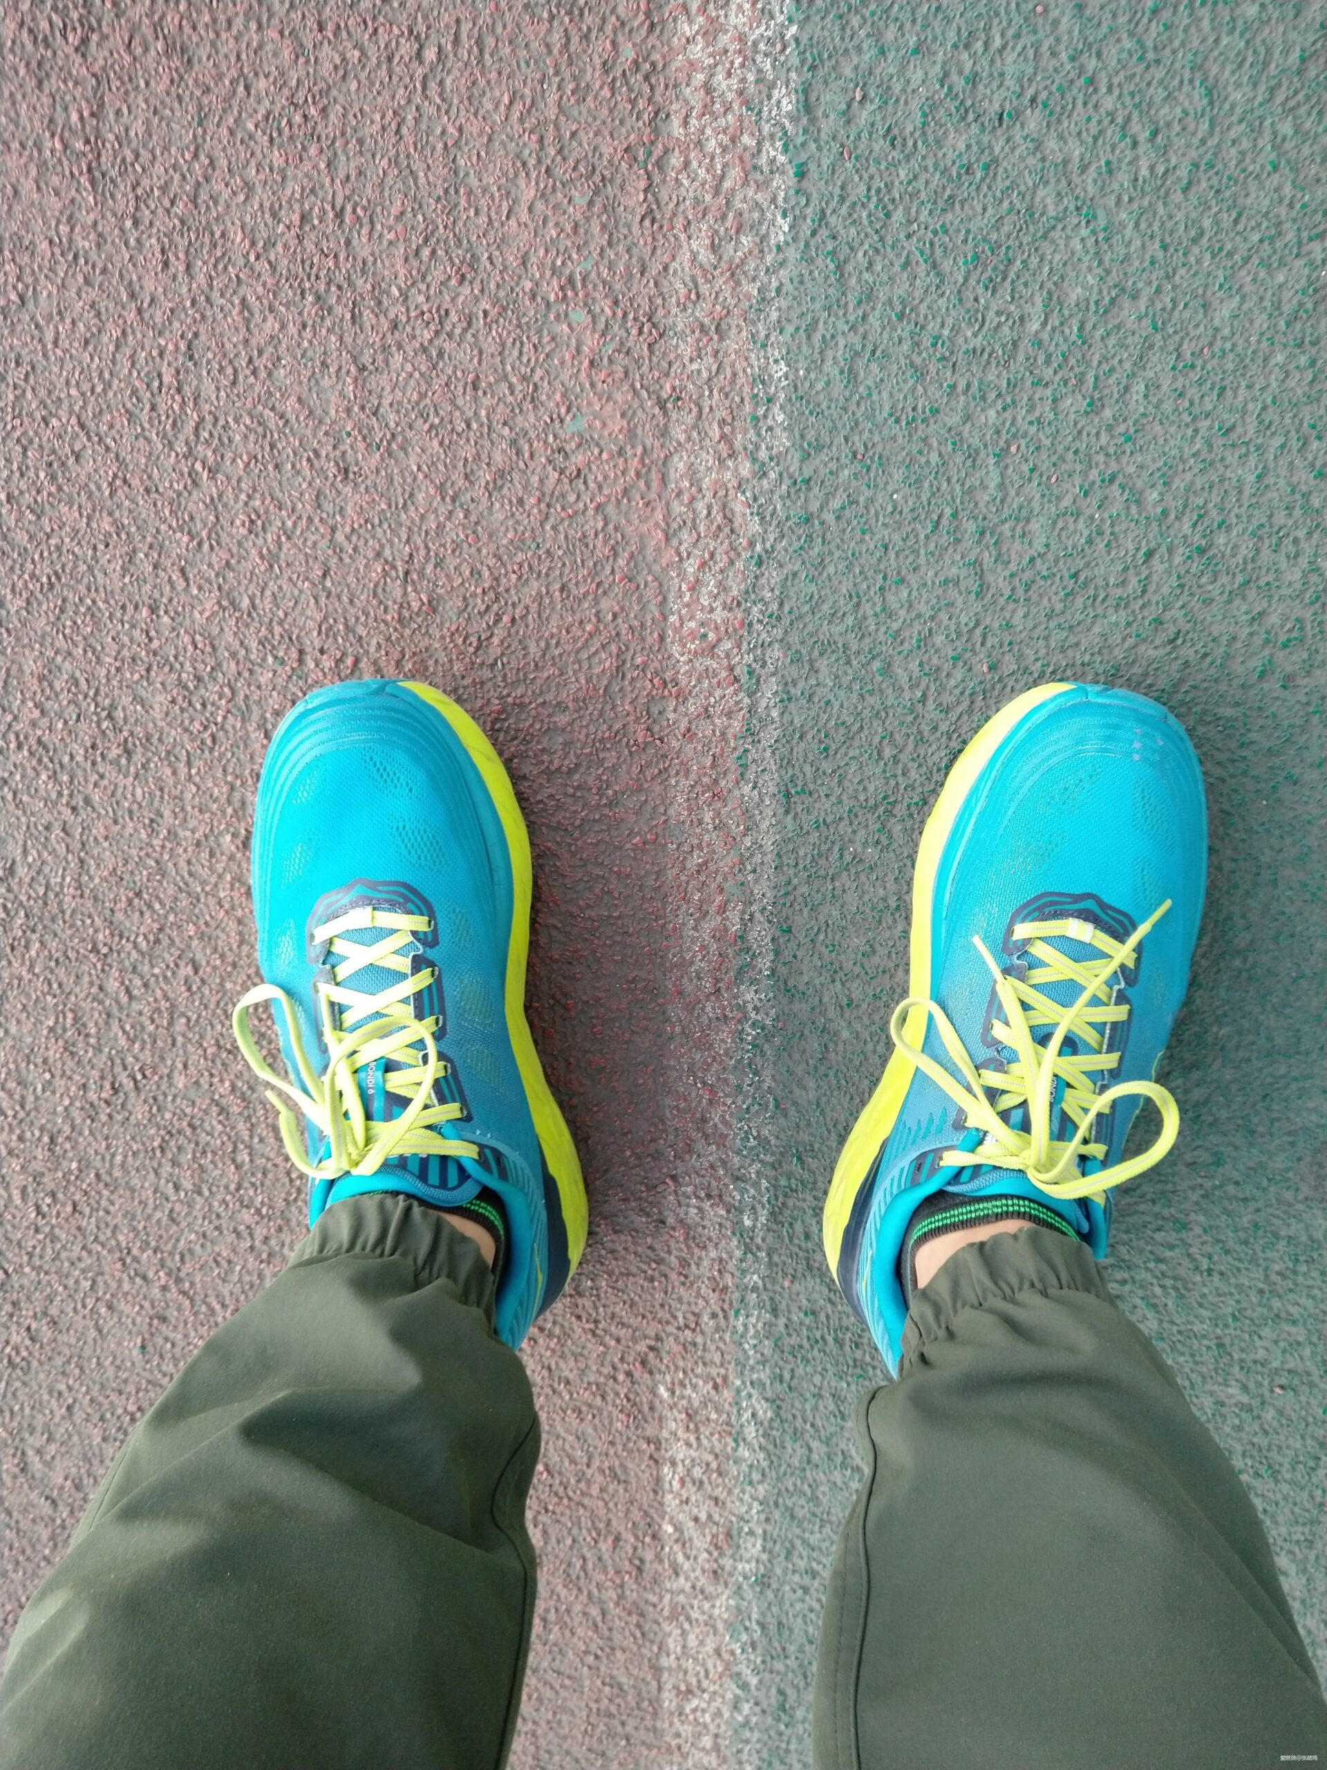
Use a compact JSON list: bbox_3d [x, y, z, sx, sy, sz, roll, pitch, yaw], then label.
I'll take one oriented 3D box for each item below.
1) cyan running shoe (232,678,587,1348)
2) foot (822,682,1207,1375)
[{"bbox_3d":[-0.106,0.066,0.576,0.120,0.118,0.304,-11,100,4],"label":"cyan running shoe"},{"bbox_3d":[0.150,0.068,0.569,0.120,0.118,0.304,16,101,-1],"label":"foot"}]

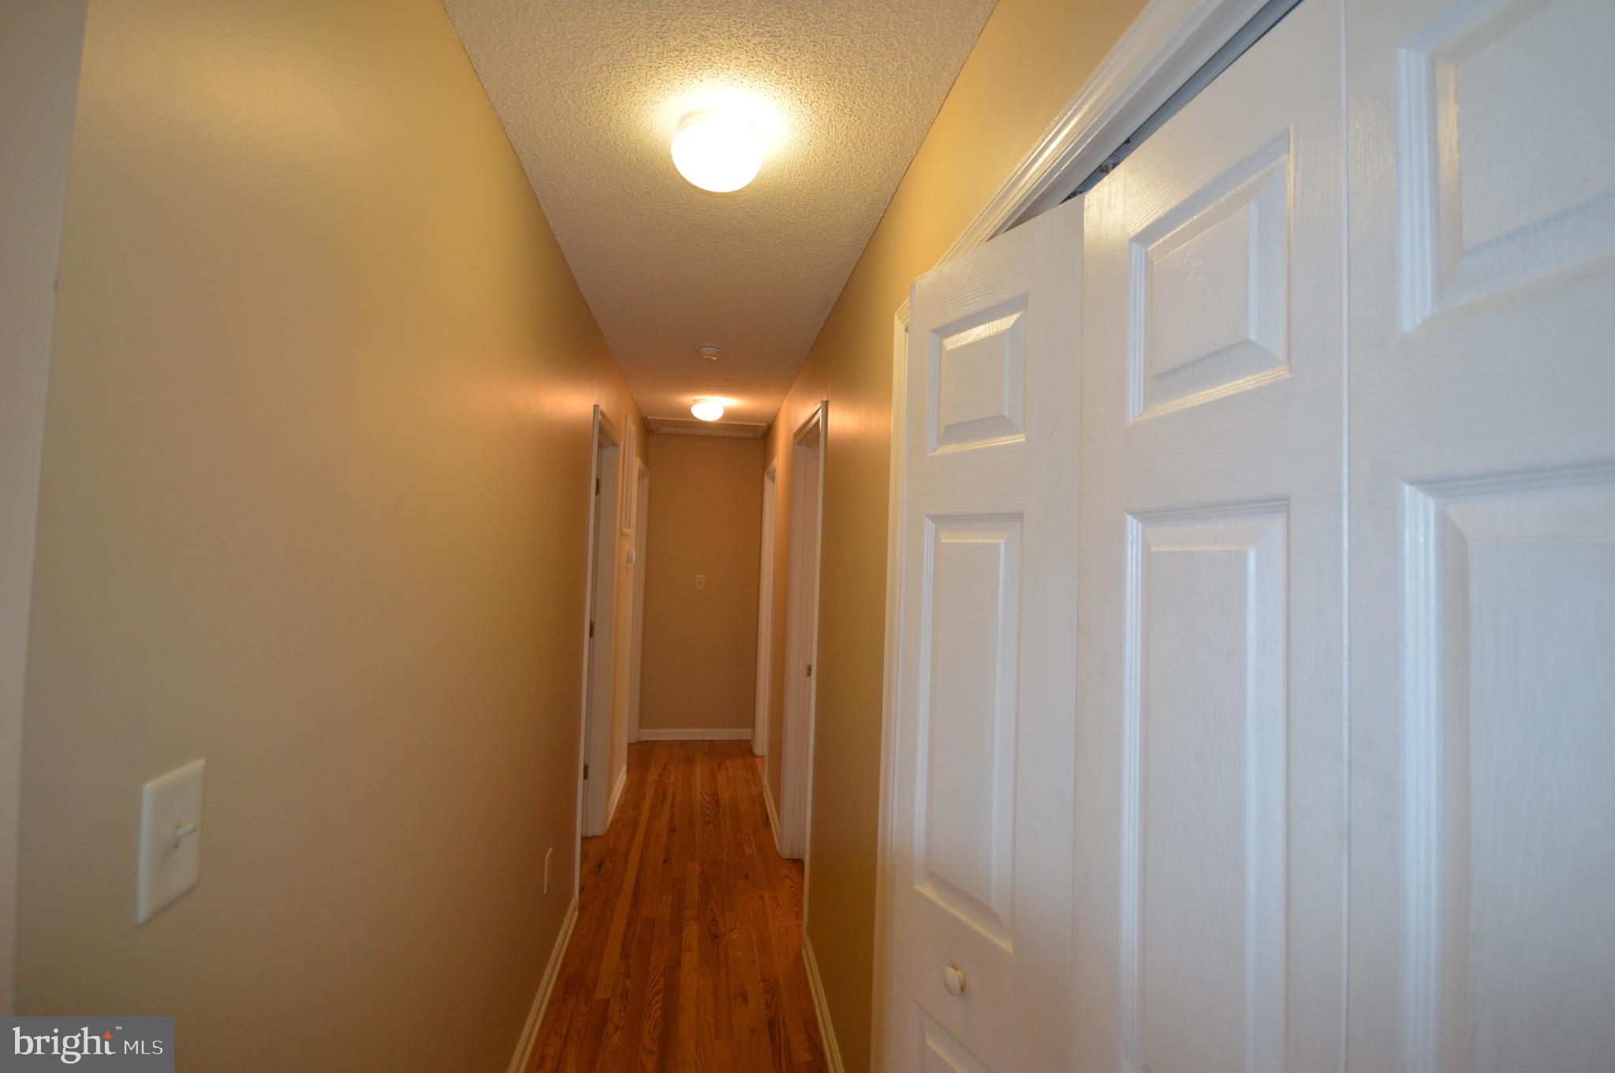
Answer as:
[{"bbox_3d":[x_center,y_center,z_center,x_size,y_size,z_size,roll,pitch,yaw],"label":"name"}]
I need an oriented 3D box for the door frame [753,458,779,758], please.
[{"bbox_3d":[-0.247,0.564,4.659,0.100,2.084,0.713,2,-1,-9],"label":"door frame"}]

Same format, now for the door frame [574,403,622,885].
[{"bbox_3d":[-1.024,0.501,3.165,0.125,2.084,0.832,2,-1,-9],"label":"door frame"}]

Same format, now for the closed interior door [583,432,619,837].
[{"bbox_3d":[-1.029,0.533,3.159,0.045,2.010,0.713,2,-1,-9],"label":"closed interior door"}]

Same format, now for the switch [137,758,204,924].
[{"bbox_3d":[-0.564,0.269,0.602,0.016,0.116,0.071,2,-1,-9],"label":"switch"}]

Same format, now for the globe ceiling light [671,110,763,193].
[{"bbox_3d":[-0.197,-0.827,1.464,0.197,0.121,0.197,2,-1,-9],"label":"globe ceiling light"}]

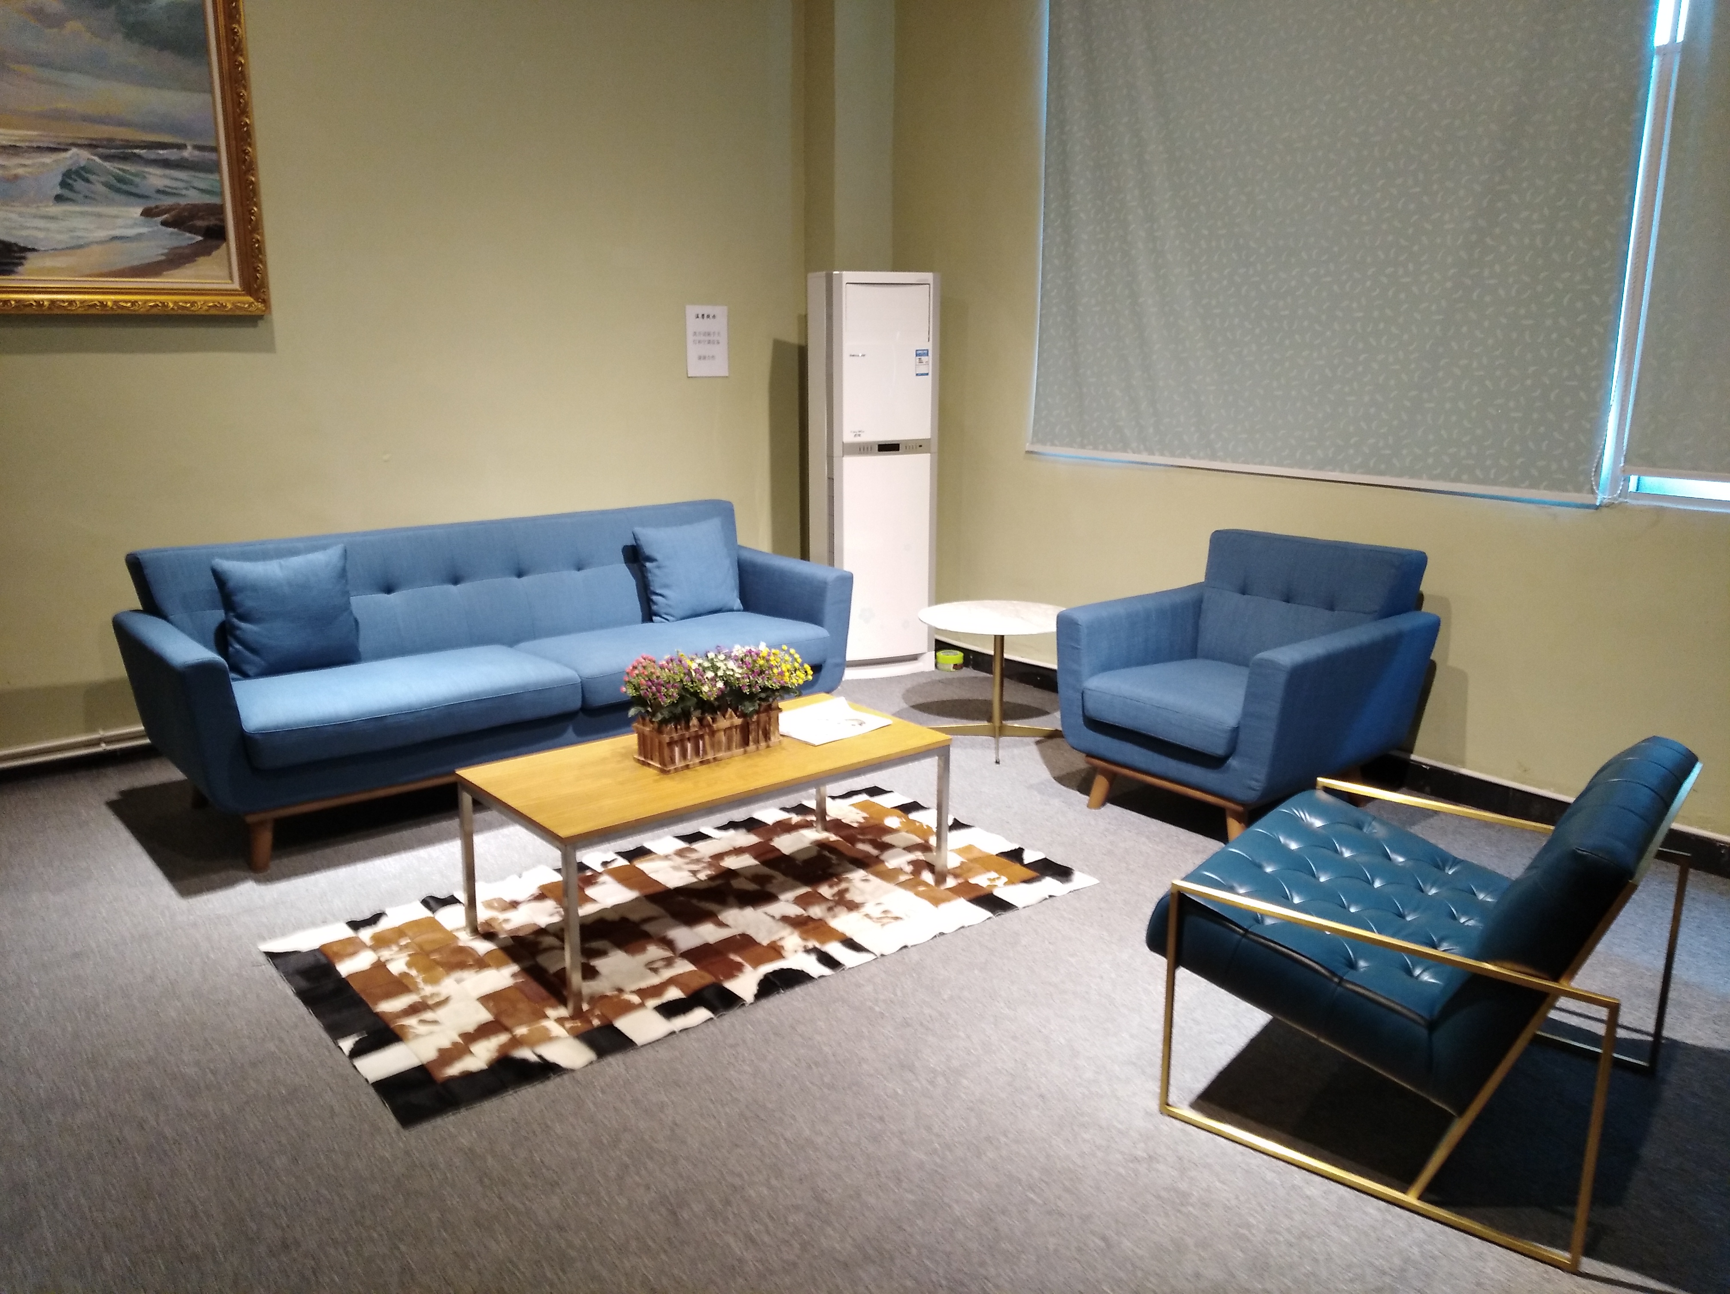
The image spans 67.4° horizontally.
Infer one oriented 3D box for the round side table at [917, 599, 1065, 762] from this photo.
[{"bbox_3d":[0.516,0.116,4.947,0.629,0.478,0.629,0,13,0],"label":"round side table"}]

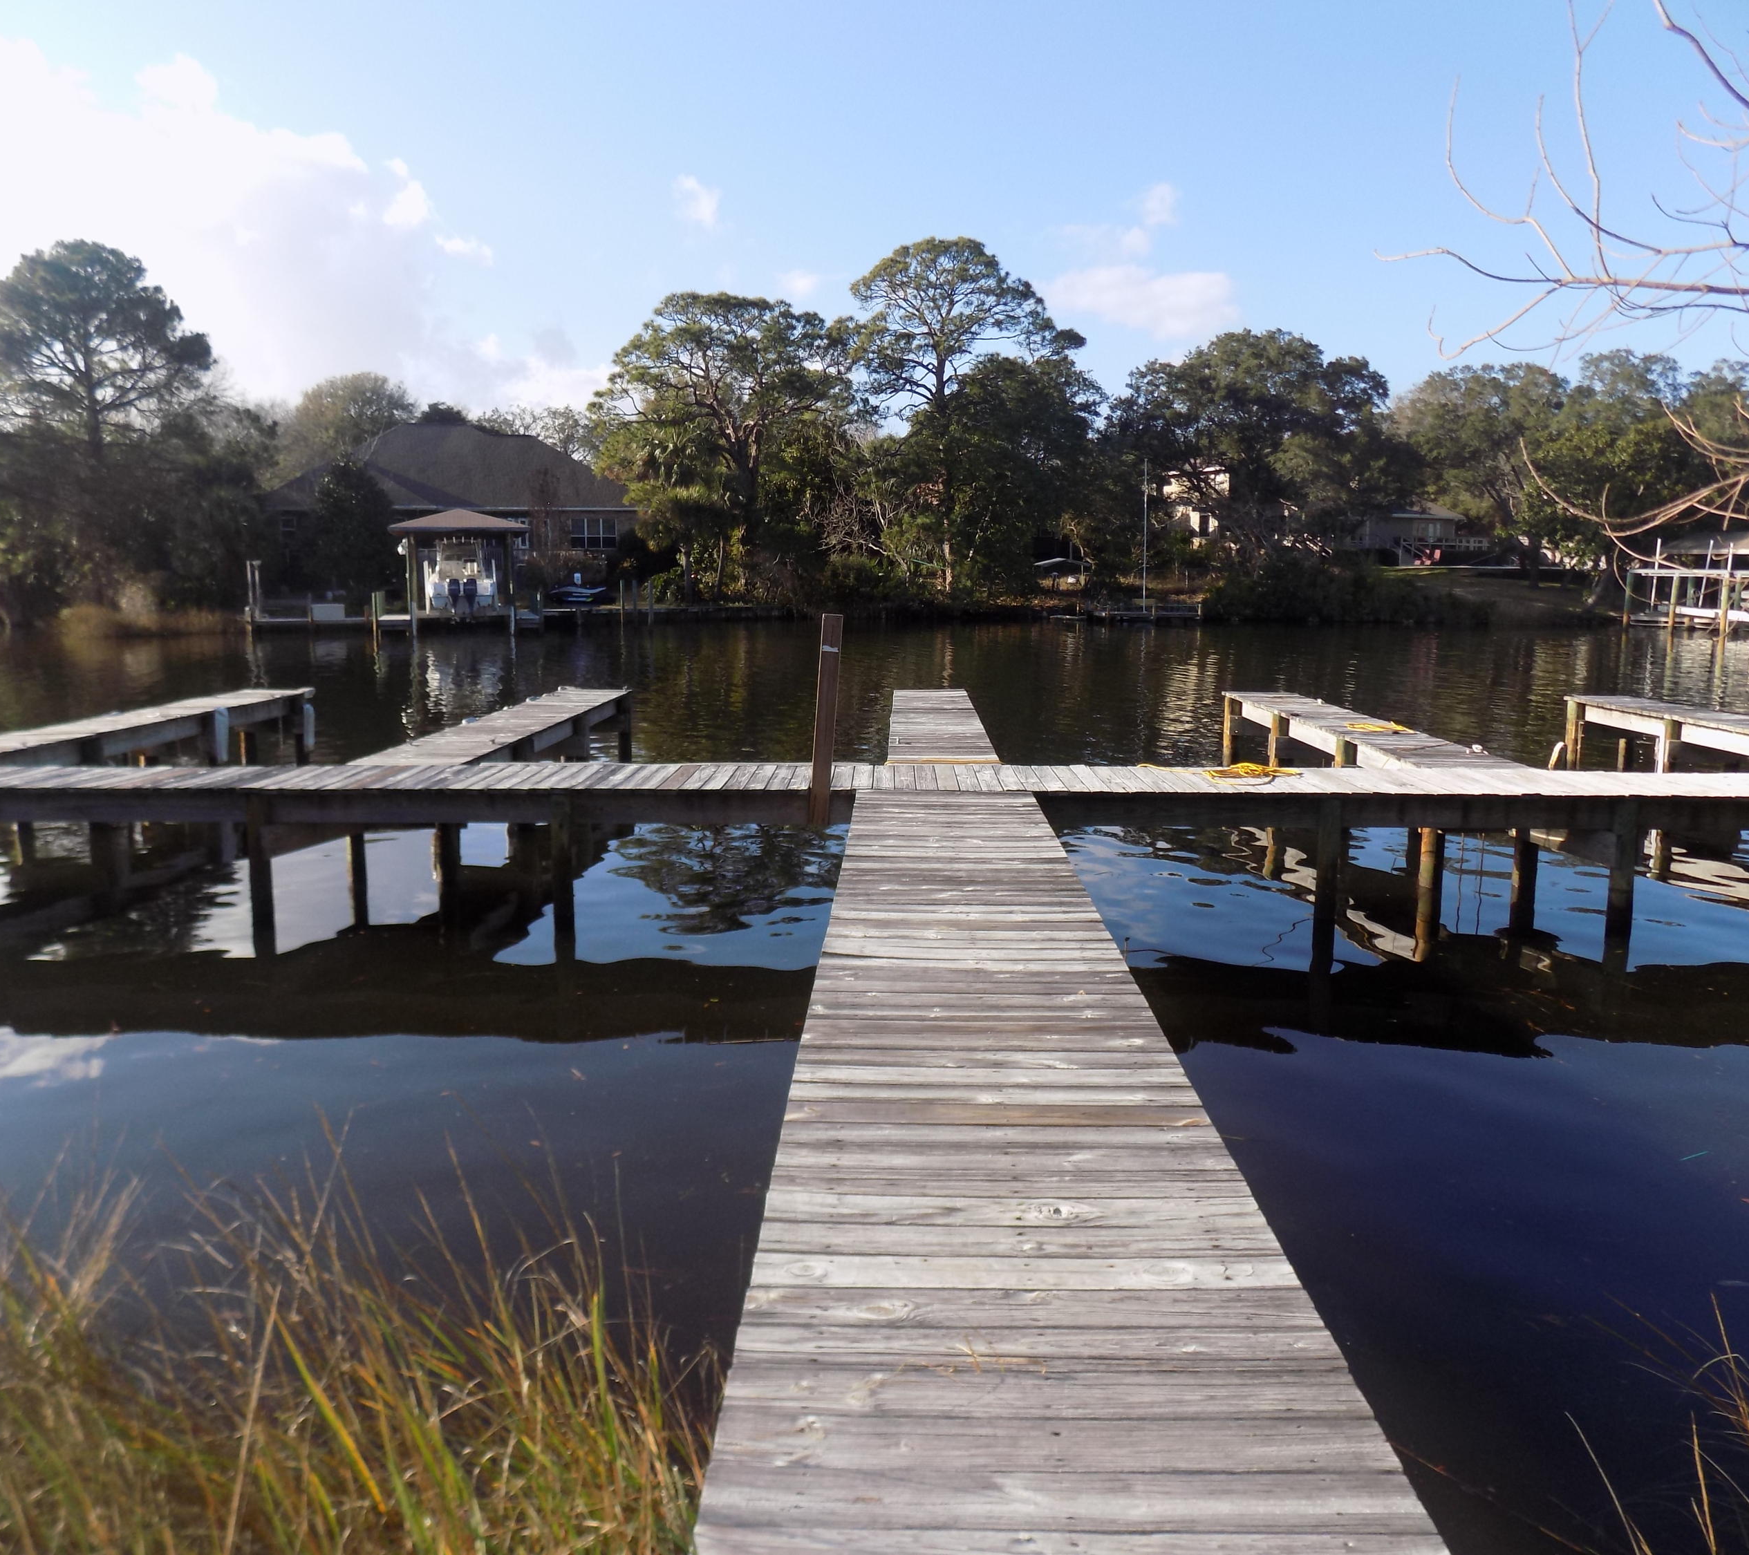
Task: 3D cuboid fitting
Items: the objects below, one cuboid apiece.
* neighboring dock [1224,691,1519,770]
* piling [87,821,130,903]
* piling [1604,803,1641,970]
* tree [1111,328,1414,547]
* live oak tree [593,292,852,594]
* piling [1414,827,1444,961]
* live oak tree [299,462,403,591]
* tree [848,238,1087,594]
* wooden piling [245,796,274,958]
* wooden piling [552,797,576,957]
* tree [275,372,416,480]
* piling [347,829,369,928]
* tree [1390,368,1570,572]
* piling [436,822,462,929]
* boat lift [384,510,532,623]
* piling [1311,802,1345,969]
[{"bbox_3d":[4.782,-0.182,14.134,0.920,0.760,6.460,0,9,2],"label":"neighboring dock"},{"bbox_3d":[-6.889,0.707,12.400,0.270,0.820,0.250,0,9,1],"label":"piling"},{"bbox_3d":[5.307,0.745,9.761,0.165,1.150,0.165,0,9,1],"label":"piling"},{"bbox_3d":[19.149,-16.430,68.000,14.400,11.700,12.500,2,9,15],"label":"tree"},{"bbox_3d":[-6.629,-14.460,59.995,11.220,12.800,10.090,0,9,0],"label":"live oak tree"},{"bbox_3d":[4.283,0.845,10.650,0.195,1.050,0.195,0,9,1],"label":"piling"},{"bbox_3d":[-21.711,-10.383,57.084,4.160,5.480,3.950,0,9,0],"label":"live oak tree"},{"bbox_3d":[4.142,-15.919,61.287,10.660,15.350,9.600,0,9,0],"label":"tree"},{"bbox_3d":[-4.486,0.710,10.081,0.150,1.160,0.150,0,9,1],"label":"wooden piling"},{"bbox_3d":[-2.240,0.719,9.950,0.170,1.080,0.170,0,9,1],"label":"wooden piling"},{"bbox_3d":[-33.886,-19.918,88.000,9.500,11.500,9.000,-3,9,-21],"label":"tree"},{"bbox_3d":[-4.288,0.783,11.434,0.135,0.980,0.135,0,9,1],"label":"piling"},{"bbox_3d":[32.230,-16.265,73.000,9.200,11.600,8.500,4,10,24],"label":"tree"},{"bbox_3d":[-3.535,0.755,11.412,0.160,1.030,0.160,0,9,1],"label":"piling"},{"bbox_3d":[-16.803,-8.385,55.500,5.300,4.700,7.200,-3,9,-16],"label":"boat lift"},{"bbox_3d":[3.223,0.749,9.809,0.150,1.160,0.150,0,9,1],"label":"piling"}]

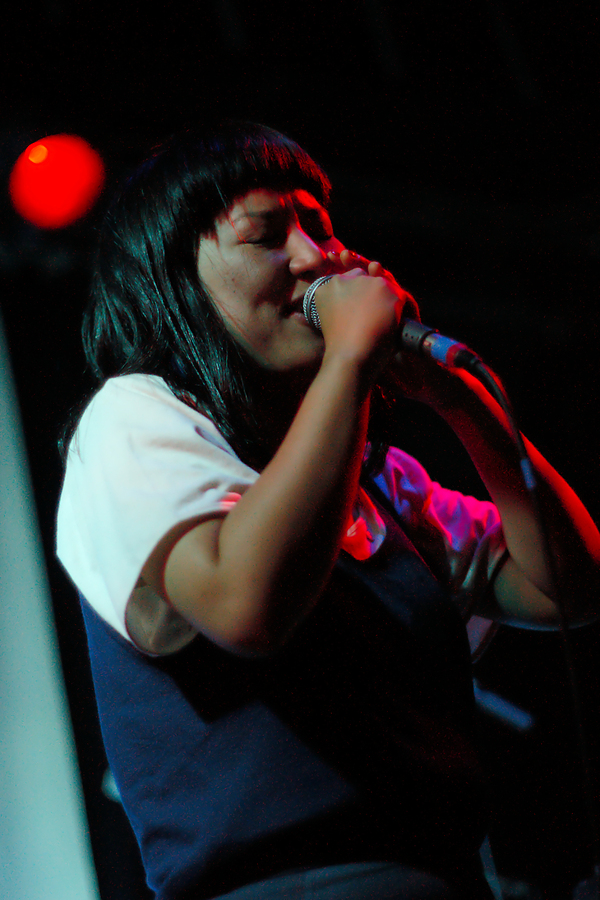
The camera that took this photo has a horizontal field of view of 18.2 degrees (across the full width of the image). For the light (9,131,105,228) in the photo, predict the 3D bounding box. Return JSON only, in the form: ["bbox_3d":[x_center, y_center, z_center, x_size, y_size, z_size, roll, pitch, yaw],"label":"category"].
[{"bbox_3d":[-0.597,-0.661,4.600,0.230,0.230,0.240,-9,12,-3],"label":"light"}]

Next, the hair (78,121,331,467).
[{"bbox_3d":[-0.085,-0.147,1.780,0.240,0.320,0.220,-17,-13,39],"label":"hair"}]

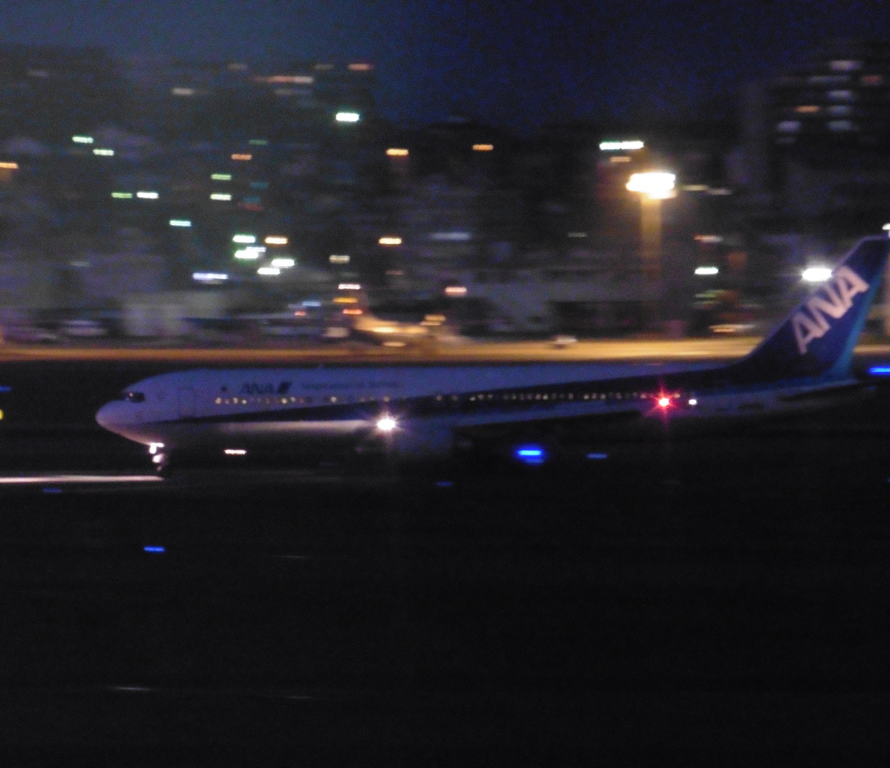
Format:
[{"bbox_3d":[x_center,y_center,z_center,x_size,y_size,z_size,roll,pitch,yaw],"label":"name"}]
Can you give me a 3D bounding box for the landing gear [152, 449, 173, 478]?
[{"bbox_3d":[-18.831,5.299,491.000,1.250,2.000,1.000,-1,0,-11],"label":"landing gear"}]

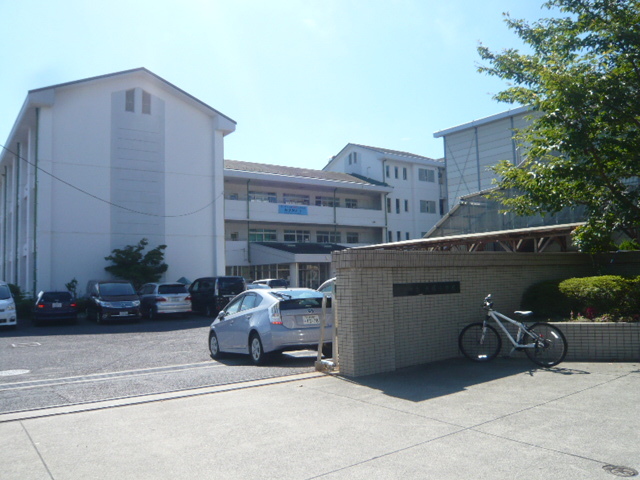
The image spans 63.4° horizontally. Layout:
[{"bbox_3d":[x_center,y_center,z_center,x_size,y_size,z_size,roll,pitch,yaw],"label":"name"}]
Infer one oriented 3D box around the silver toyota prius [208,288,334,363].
[{"bbox_3d":[-1.130,1.850,11.500,1.745,1.490,4.470,0,-7,-29],"label":"silver toyota prius"}]

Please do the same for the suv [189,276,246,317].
[{"bbox_3d":[-5.600,2.980,27.800,1.710,1.860,4.600,1,-4,-32],"label":"suv"}]

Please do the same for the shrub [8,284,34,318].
[{"bbox_3d":[-15.407,3.184,26.560,1.600,1.850,1.500,1,-4,-32],"label":"shrub"}]

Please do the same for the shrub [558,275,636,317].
[{"bbox_3d":[5.029,0.986,9.324,1.500,0.780,1.100,0,-4,-17],"label":"shrub"}]

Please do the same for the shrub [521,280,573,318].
[{"bbox_3d":[4.183,1.042,9.523,1.100,0.740,1.000,0,-4,-17],"label":"shrub"}]

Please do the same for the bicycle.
[{"bbox_3d":[2.925,1.402,8.034,1.720,1.050,0.560,-5,-5,41],"label":"bicycle"}]

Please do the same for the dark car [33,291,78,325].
[{"bbox_3d":[-12.500,3.170,24.400,1.700,1.430,4.450,1,-4,-32],"label":"dark car"}]

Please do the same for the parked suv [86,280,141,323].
[{"bbox_3d":[-9.850,2.890,24.550,1.830,1.840,4.850,1,-4,-32],"label":"parked suv"}]

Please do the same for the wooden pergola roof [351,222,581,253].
[{"bbox_3d":[4.350,0.174,15.700,2.300,0.500,9.600,1,-4,-32],"label":"wooden pergola roof"}]

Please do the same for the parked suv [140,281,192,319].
[{"bbox_3d":[-7.920,3.050,26.250,1.760,1.620,4.650,1,-4,-32],"label":"parked suv"}]

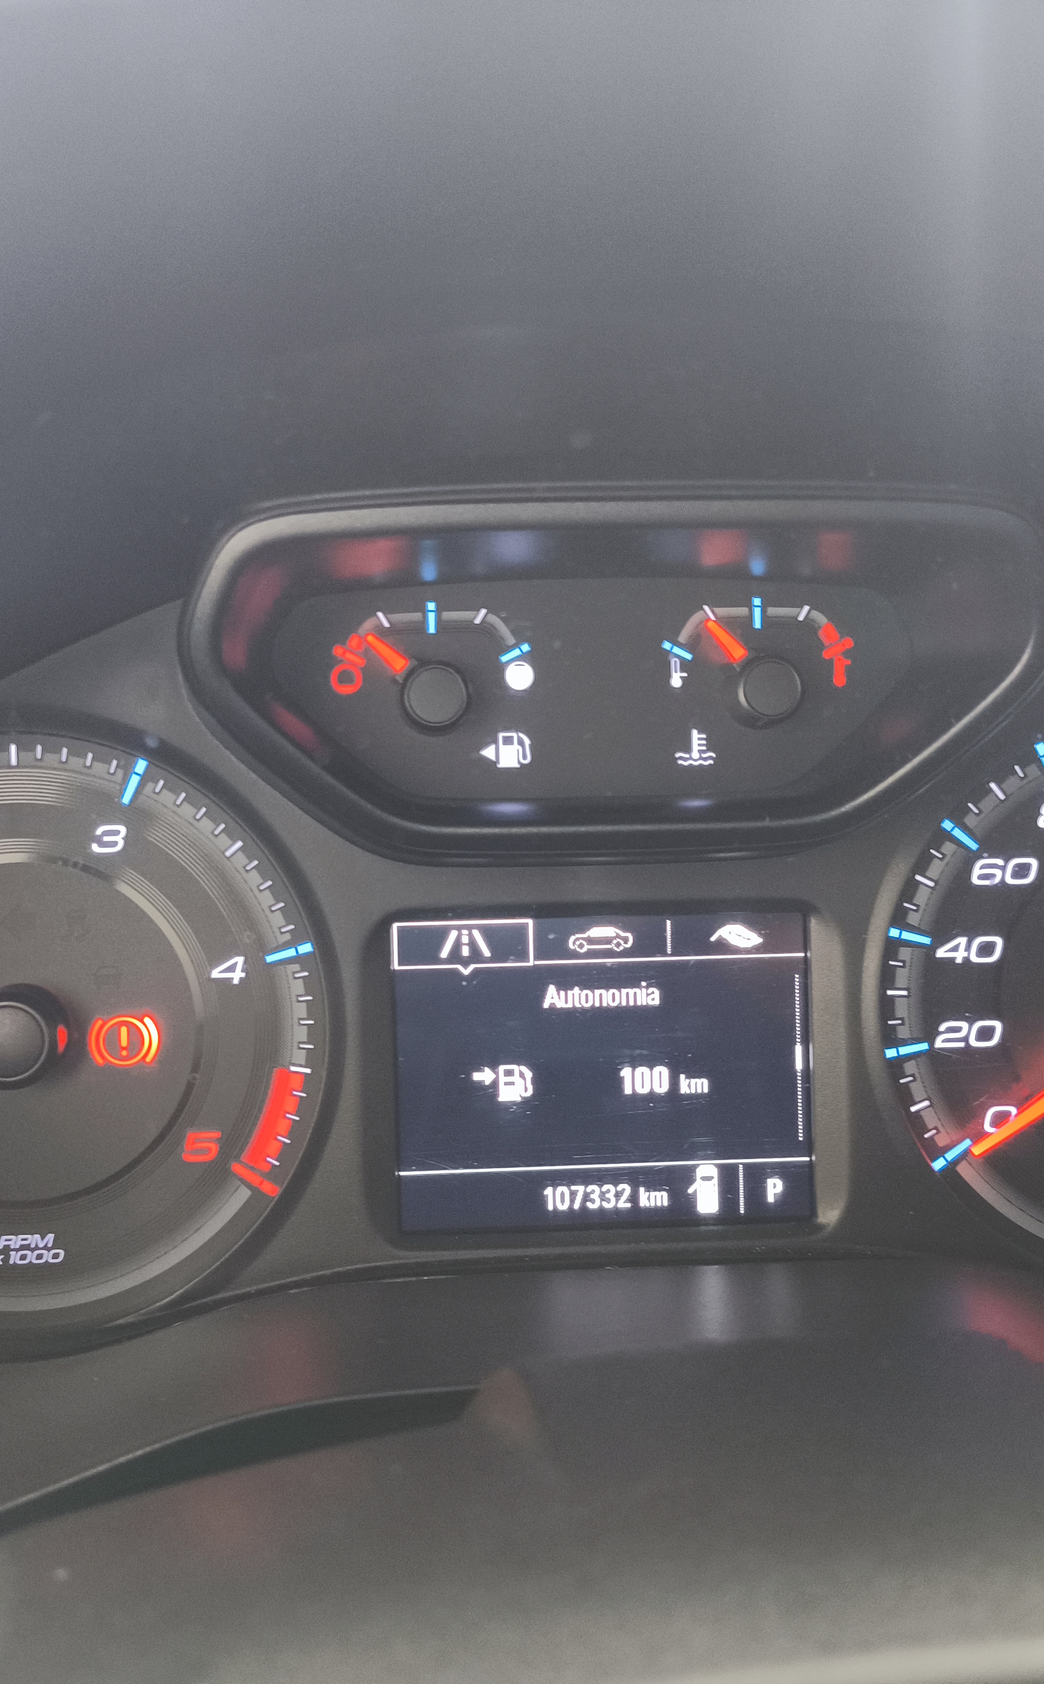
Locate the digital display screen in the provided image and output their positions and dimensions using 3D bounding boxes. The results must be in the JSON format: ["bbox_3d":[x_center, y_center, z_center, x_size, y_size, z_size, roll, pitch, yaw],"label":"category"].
[{"bbox_3d":[0.015,0.041,0.290,0.075,0.057,0.008,-2,1,-3],"label":"digital display screen"}]

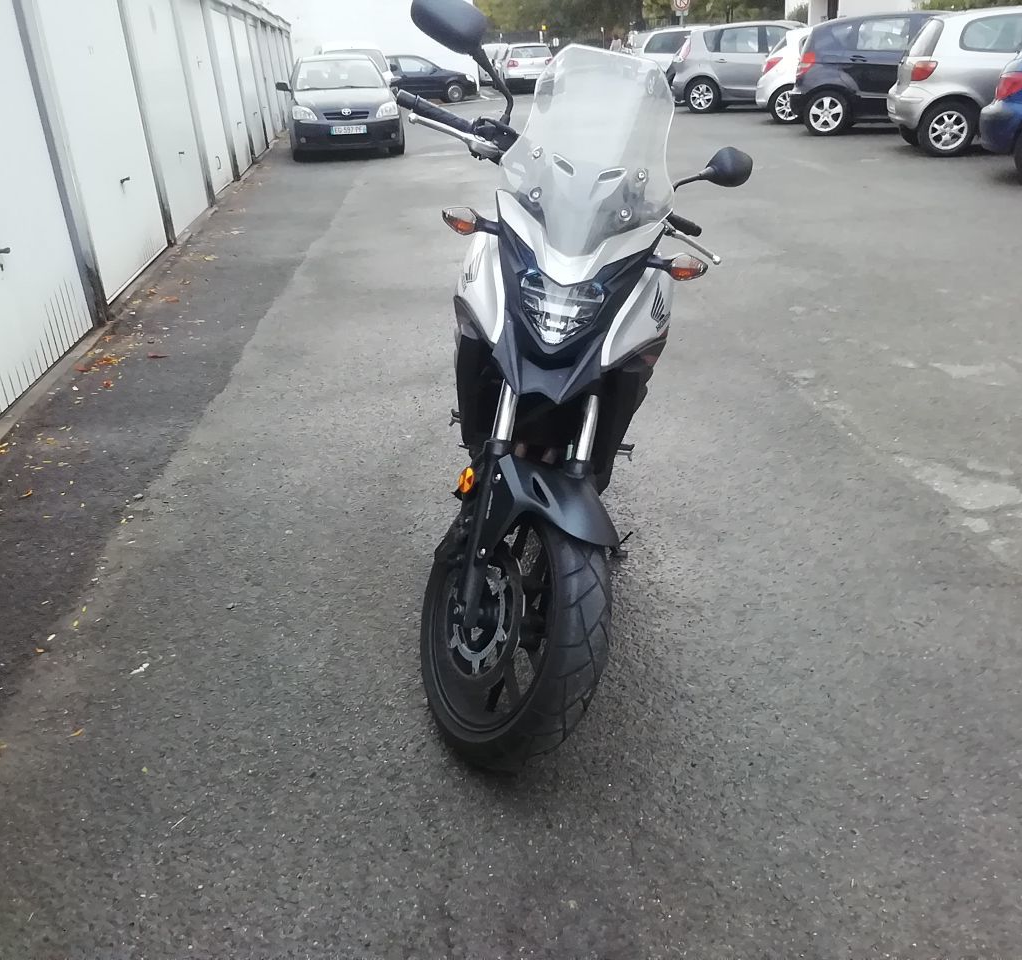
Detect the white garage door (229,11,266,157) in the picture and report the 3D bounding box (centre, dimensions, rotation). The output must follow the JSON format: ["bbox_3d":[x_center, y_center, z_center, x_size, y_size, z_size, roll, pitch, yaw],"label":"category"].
[{"bbox_3d":[-4.511,-6.751,17.182,0.070,2.160,2.420,-7,23,-6],"label":"white garage door"}]

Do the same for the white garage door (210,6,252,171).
[{"bbox_3d":[-4.100,-5.700,14.654,0.070,2.160,2.420,-7,23,-6],"label":"white garage door"}]

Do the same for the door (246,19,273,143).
[{"bbox_3d":[-4.922,-7.803,19.709,0.070,2.160,2.420,-7,23,-6],"label":"door"}]

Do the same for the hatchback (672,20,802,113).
[{"bbox_3d":[5.291,-8.198,19.831,4.340,1.640,1.840,1,23,2],"label":"hatchback"}]

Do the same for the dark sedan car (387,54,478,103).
[{"bbox_3d":[-3.126,-12.433,31.016,4.200,1.430,1.750,-6,23,-4],"label":"dark sedan car"}]

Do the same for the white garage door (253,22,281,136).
[{"bbox_3d":[-5.333,-8.854,22.237,0.070,2.160,2.420,-7,23,-6],"label":"white garage door"}]

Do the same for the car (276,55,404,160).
[{"bbox_3d":[-2.747,-6.288,16.660,1.740,1.470,4.220,-5,23,-7],"label":"car"}]

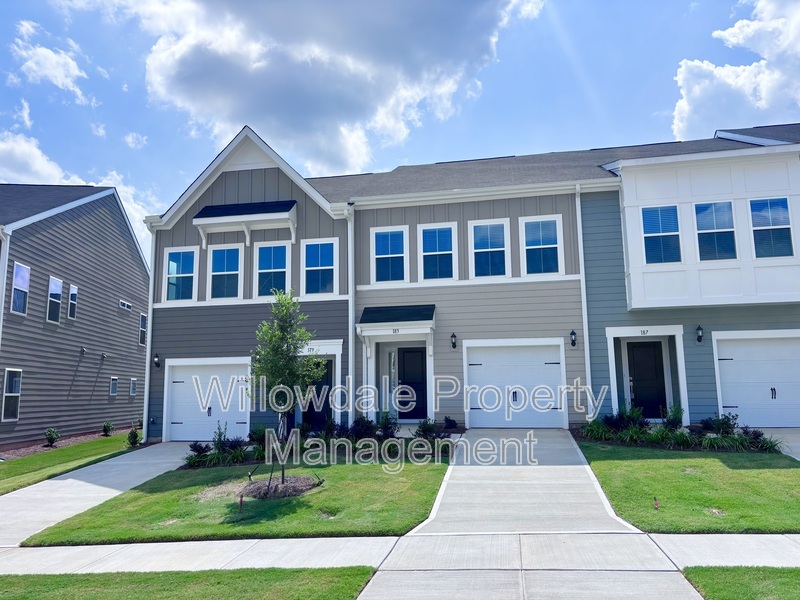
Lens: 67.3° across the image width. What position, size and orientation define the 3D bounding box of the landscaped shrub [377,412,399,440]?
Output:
[{"bbox_3d":[-0.300,3.031,14.398,0.520,0.620,0.500,-3,-9,10],"label":"landscaped shrub"}]

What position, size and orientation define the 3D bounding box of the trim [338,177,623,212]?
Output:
[{"bbox_3d":[1.984,-2.887,16.622,7.747,0.246,0.280,-2,-8,12],"label":"trim"}]

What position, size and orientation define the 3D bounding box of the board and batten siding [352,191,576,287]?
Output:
[{"bbox_3d":[1.744,-1.614,16.661,6.183,2.257,0.100,-2,-8,12],"label":"board and batten siding"}]

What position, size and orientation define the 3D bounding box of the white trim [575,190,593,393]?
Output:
[{"bbox_3d":[4.805,-0.111,15.620,0.160,5.600,0.100,-3,-9,10],"label":"white trim"}]

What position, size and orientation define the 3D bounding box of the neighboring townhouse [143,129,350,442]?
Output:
[{"bbox_3d":[-3.460,0.090,22.066,6.200,9.100,11.000,-3,-9,10],"label":"neighboring townhouse"}]

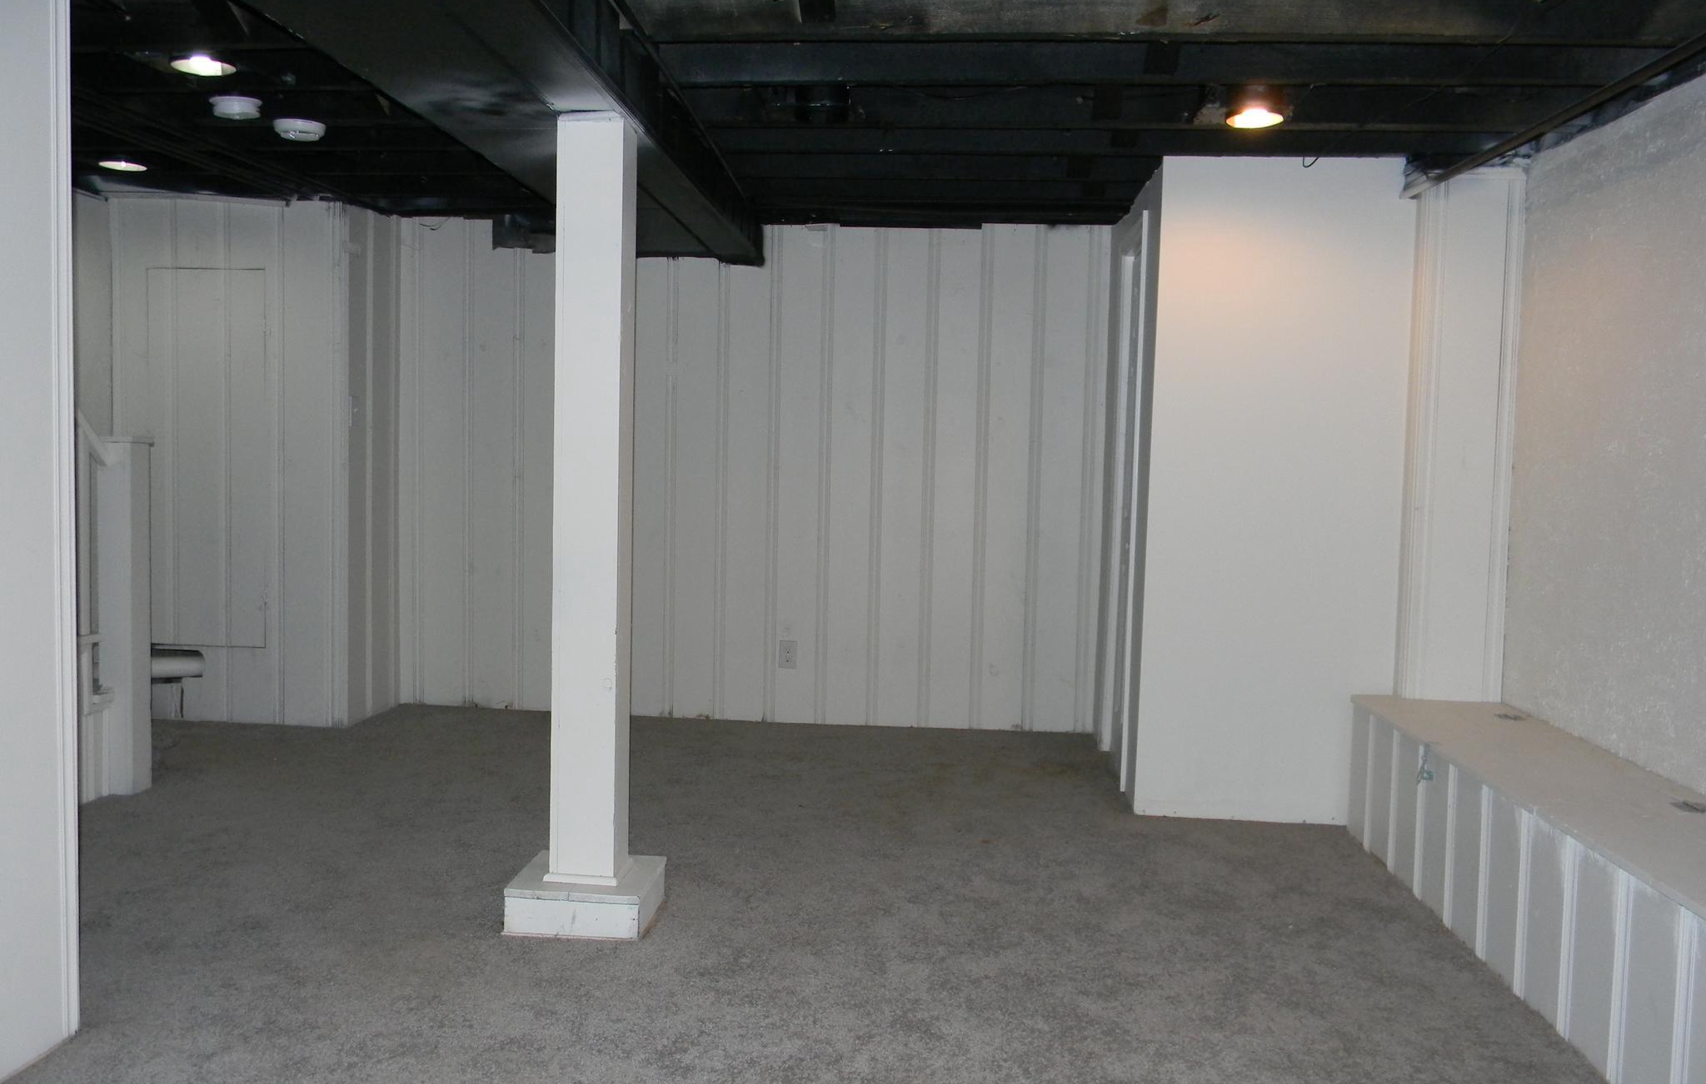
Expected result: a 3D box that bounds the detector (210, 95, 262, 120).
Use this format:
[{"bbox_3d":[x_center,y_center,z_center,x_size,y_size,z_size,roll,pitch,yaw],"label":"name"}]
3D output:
[{"bbox_3d":[-1.642,-1.153,3.672,0.135,0.040,0.135,2,3,5],"label":"detector"}]

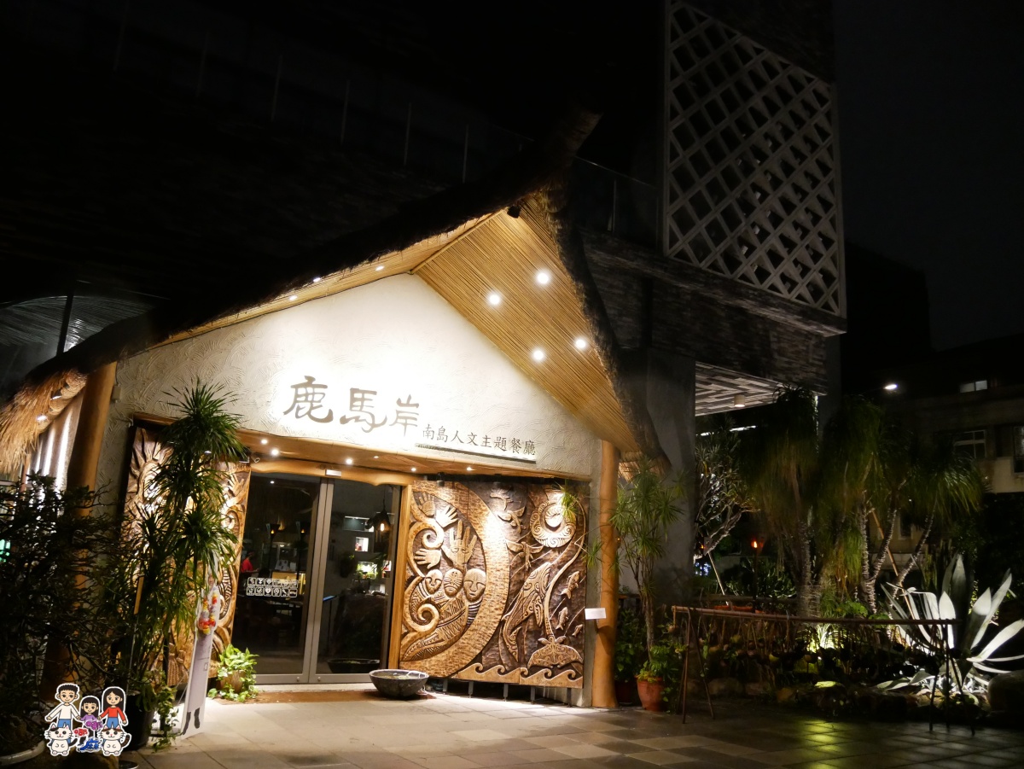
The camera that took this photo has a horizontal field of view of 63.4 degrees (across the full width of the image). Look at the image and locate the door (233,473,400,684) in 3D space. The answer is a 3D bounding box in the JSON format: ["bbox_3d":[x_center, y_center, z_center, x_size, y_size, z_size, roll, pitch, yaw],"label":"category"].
[{"bbox_3d":[-2.492,2.537,10.830,2.050,2.580,0.100,10,-15,-29],"label":"door"}]

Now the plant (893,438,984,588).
[{"bbox_3d":[6.935,2.098,13.400,1.400,2.400,1.400,-4,-15,27],"label":"plant"}]

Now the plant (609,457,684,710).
[{"bbox_3d":[1.704,2.439,10.318,0.930,3.000,0.930,1,-13,10],"label":"plant"}]

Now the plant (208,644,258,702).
[{"bbox_3d":[-3.128,3.213,9.396,0.600,0.620,0.550,7,-14,-16],"label":"plant"}]

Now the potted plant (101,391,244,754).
[{"bbox_3d":[-2.894,1.515,7.130,1.120,2.900,1.120,8,-14,-21],"label":"potted plant"}]

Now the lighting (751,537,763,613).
[{"bbox_3d":[3.938,3.041,13.300,0.180,1.200,0.180,-1,-14,16],"label":"lighting"}]

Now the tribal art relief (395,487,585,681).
[{"bbox_3d":[-0.219,2.429,10.345,2.320,2.410,0.120,0,-13,13],"label":"tribal art relief"}]

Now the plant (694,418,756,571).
[{"bbox_3d":[3.605,1.916,14.200,1.100,2.600,1.200,0,-14,14],"label":"plant"}]

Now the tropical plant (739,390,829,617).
[{"bbox_3d":[4.303,1.944,13.200,1.350,3.650,1.350,-1,-14,18],"label":"tropical plant"}]

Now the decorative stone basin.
[{"bbox_3d":[-1.316,3.584,9.887,0.720,0.280,0.720,4,-13,-6],"label":"decorative stone basin"}]

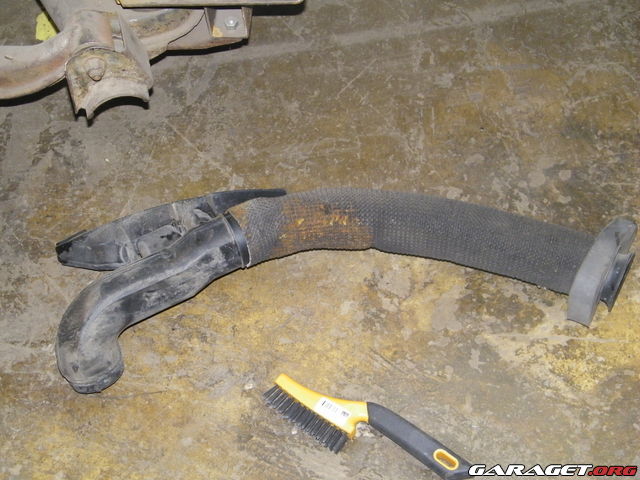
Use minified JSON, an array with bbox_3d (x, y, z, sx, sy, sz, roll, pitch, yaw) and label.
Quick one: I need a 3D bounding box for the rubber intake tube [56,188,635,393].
[{"bbox_3d":[0.031,0.031,1.351,0.724,0.110,0.270,-3,50,-3],"label":"rubber intake tube"}]

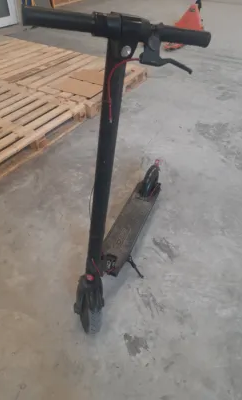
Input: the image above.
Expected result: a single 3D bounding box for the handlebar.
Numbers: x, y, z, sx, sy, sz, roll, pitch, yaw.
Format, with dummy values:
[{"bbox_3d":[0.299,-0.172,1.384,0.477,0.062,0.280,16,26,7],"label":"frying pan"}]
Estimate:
[{"bbox_3d":[-0.005,-0.394,0.635,0.430,0.055,0.060,2,43,-8],"label":"handlebar"}]

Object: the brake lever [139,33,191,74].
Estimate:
[{"bbox_3d":[0.102,-0.335,0.639,0.125,0.062,0.060,2,43,-8],"label":"brake lever"}]

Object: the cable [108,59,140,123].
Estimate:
[{"bbox_3d":[0.005,-0.263,0.679,0.080,0.155,0.040,-2,43,-4],"label":"cable"}]

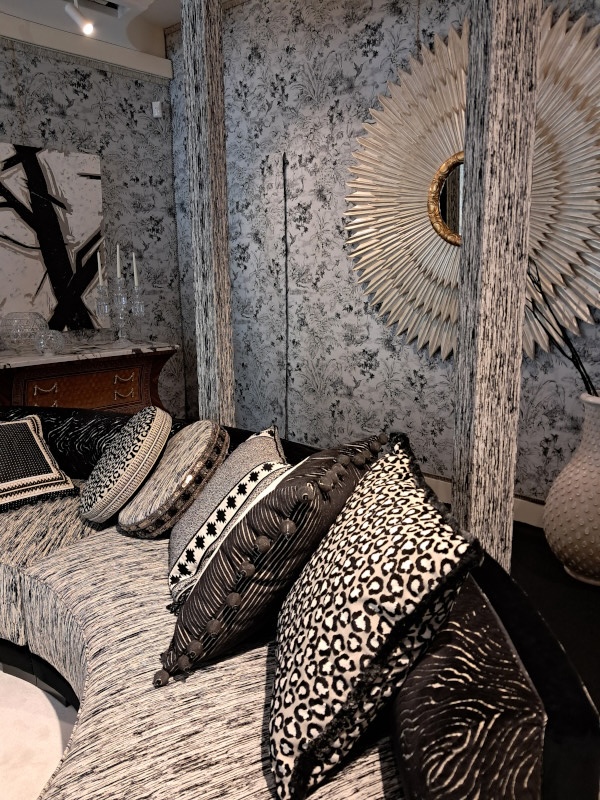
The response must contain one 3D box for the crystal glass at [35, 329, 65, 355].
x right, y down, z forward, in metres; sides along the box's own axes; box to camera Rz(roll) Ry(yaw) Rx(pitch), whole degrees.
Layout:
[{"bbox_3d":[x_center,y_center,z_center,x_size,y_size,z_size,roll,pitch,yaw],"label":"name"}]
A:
[{"bbox_3d":[-1.509,-0.352,3.764,0.160,0.152,0.160,-1,11,0],"label":"crystal glass"}]

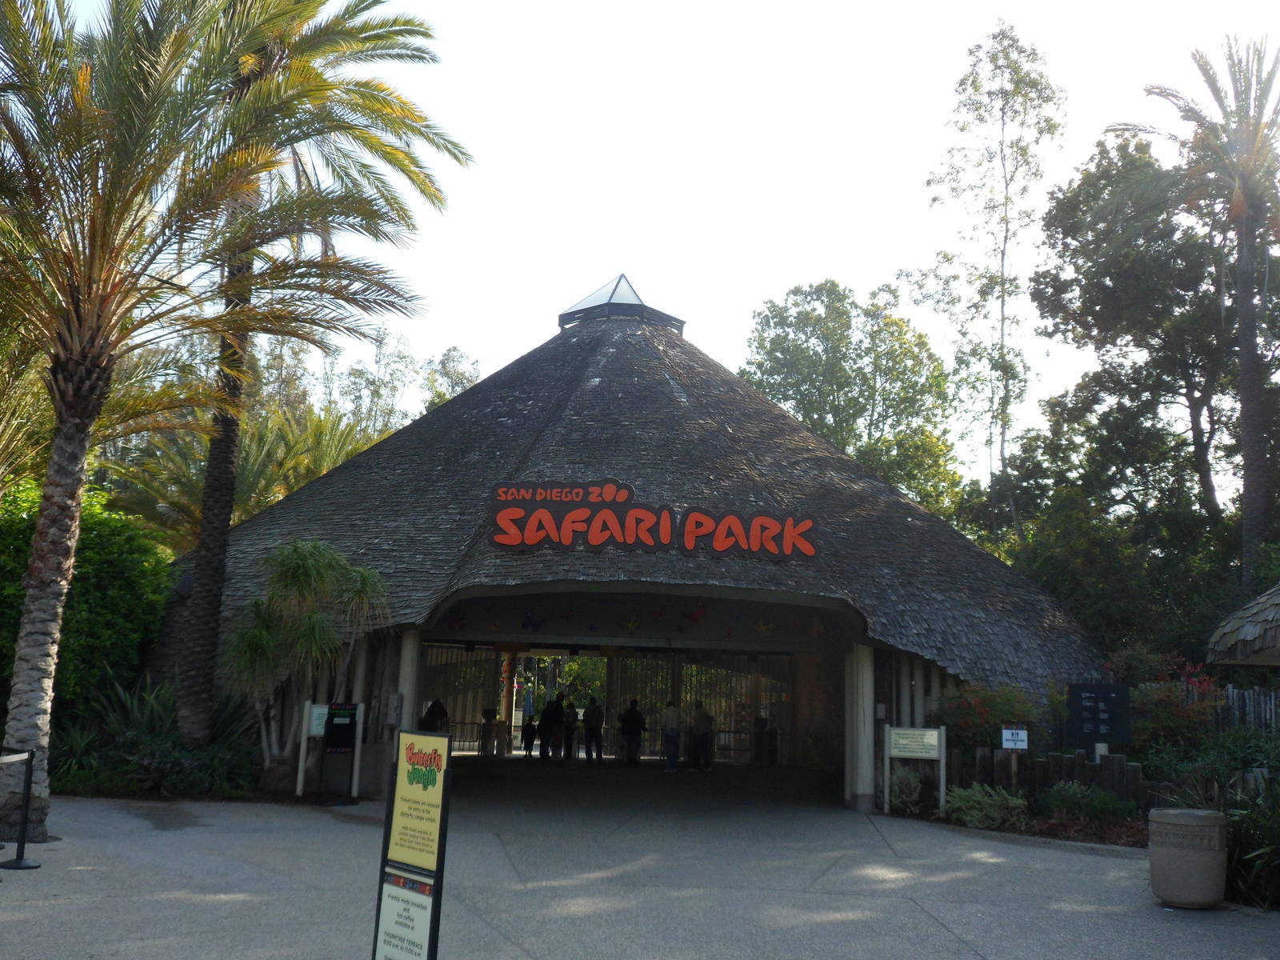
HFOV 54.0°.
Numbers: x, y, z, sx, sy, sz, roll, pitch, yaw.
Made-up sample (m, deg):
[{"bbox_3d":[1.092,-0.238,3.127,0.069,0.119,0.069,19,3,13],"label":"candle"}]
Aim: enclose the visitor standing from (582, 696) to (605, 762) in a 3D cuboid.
[{"bbox_3d":[-1.264,6.669,33.659,0.560,1.722,0.360,2,-10,0],"label":"visitor standing"}]

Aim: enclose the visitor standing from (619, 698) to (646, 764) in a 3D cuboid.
[{"bbox_3d":[-0.219,6.597,32.851,0.600,1.750,0.400,1,-10,0],"label":"visitor standing"}]

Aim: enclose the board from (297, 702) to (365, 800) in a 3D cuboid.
[{"bbox_3d":[-4.857,4.236,19.787,0.940,1.460,0.110,3,-10,-8],"label":"board"}]

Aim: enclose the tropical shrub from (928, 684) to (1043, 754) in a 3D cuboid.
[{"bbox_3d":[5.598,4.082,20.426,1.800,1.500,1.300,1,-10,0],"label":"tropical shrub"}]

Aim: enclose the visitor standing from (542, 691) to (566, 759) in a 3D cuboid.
[{"bbox_3d":[-2.329,6.558,33.560,0.580,1.800,0.420,1,-10,0],"label":"visitor standing"}]

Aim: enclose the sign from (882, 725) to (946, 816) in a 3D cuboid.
[{"bbox_3d":[4.390,4.629,20.062,0.970,1.400,0.110,0,-10,11],"label":"sign"}]

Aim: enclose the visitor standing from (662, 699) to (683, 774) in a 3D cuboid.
[{"bbox_3d":[0.748,6.059,29.600,0.530,1.710,0.380,1,-10,0],"label":"visitor standing"}]

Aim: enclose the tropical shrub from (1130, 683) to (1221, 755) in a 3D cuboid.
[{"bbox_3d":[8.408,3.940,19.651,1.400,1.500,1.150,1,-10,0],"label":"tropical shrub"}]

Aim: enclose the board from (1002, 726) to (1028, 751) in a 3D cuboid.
[{"bbox_3d":[6.145,4.227,20.600,0.430,0.400,0.040,0,-10,9],"label":"board"}]

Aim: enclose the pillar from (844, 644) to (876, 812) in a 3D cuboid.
[{"bbox_3d":[3.469,3.917,19.735,0.470,2.650,0.470,1,-10,0],"label":"pillar"}]

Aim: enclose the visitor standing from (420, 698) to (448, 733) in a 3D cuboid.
[{"bbox_3d":[-4.766,5.798,28.866,0.560,1.540,0.420,1,-10,6],"label":"visitor standing"}]

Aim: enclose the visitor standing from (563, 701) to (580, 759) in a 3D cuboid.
[{"bbox_3d":[-1.849,6.787,34.077,0.430,1.596,0.340,4,-10,-11],"label":"visitor standing"}]

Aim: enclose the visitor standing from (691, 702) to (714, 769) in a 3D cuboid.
[{"bbox_3d":[1.576,6.395,31.516,0.560,1.709,0.380,2,-10,0],"label":"visitor standing"}]

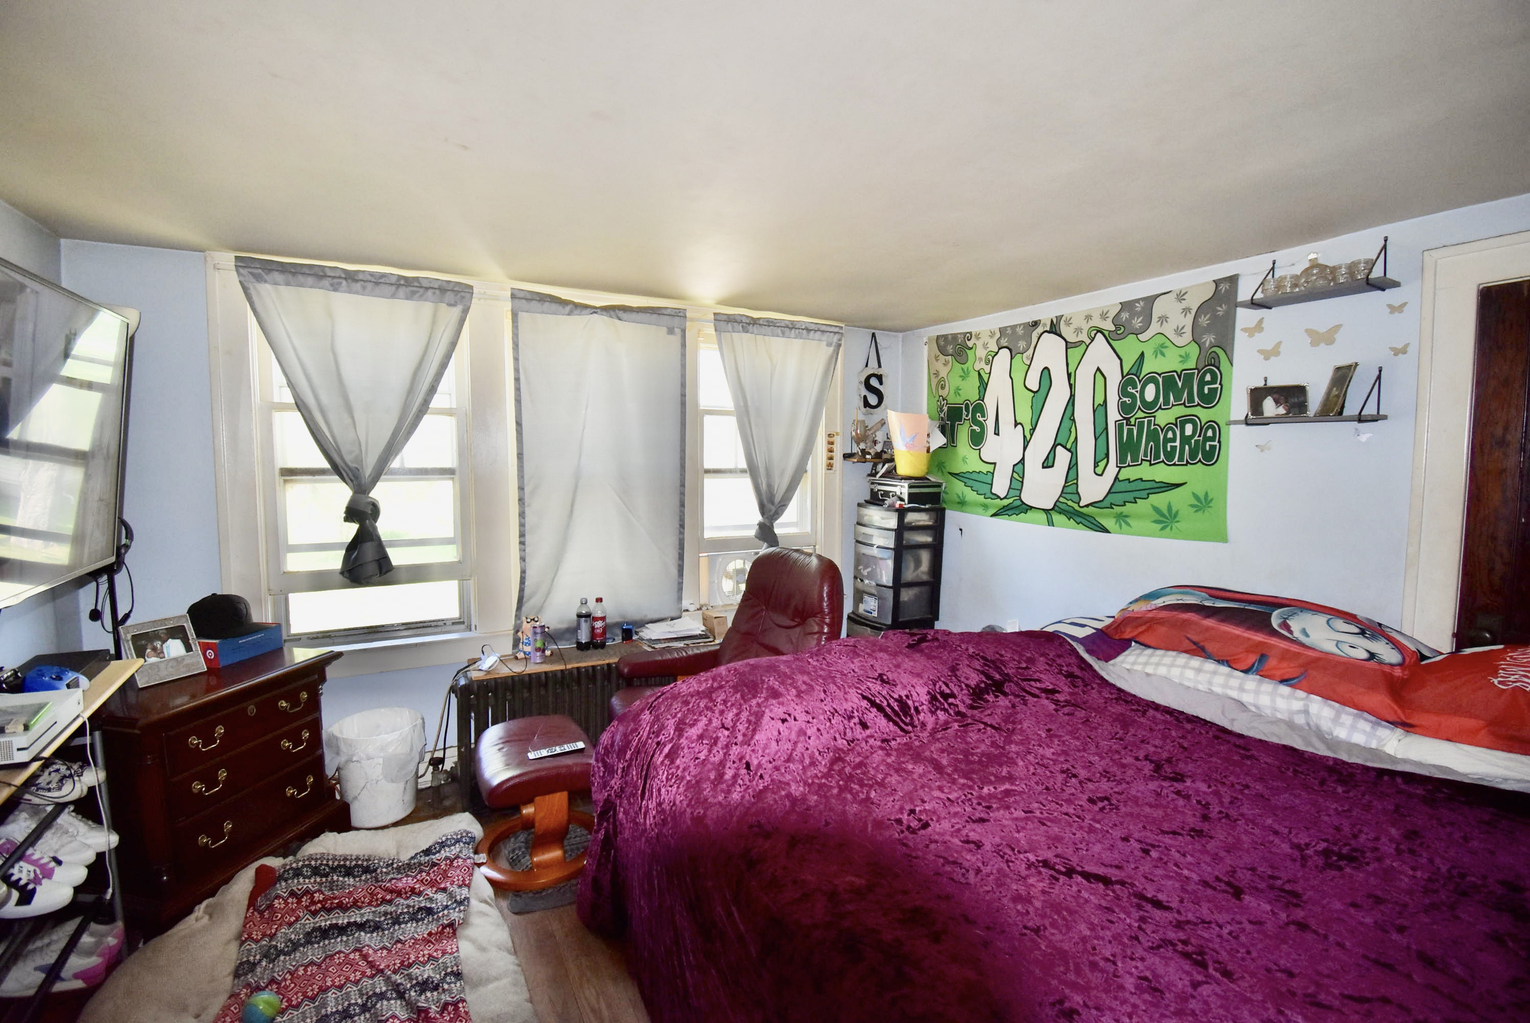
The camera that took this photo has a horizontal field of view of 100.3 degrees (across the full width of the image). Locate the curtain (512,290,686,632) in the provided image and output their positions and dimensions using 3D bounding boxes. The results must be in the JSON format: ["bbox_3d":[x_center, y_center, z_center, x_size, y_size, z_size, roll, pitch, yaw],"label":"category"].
[{"bbox_3d":[-0.724,-0.191,2.869,0.785,1.495,0.070,-2,4,-27],"label":"curtain"}]

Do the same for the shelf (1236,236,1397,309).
[{"bbox_3d":[1.657,-0.724,1.927,0.150,0.158,0.370,-2,5,-29],"label":"shelf"}]

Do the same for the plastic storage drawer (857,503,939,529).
[{"bbox_3d":[0.714,0.030,3.440,0.310,0.105,0.335,-2,4,-27],"label":"plastic storage drawer"}]

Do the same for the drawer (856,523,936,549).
[{"bbox_3d":[0.701,0.125,3.437,0.330,0.100,0.320,-2,5,-29],"label":"drawer"}]

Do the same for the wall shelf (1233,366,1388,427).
[{"bbox_3d":[1.657,-0.348,1.951,0.150,0.158,0.370,-2,5,-29],"label":"wall shelf"}]

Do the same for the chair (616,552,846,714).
[{"bbox_3d":[-0.093,0.652,2.346,0.820,1.010,0.780,-2,5,-29],"label":"chair"}]

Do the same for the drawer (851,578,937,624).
[{"bbox_3d":[0.697,0.470,3.466,0.330,0.205,0.320,-2,5,-29],"label":"drawer"}]

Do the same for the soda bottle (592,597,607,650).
[{"bbox_3d":[-0.738,0.490,2.831,0.069,0.230,0.069,-2,5,-29],"label":"soda bottle"}]

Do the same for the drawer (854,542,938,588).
[{"bbox_3d":[0.714,0.270,3.454,0.310,0.204,0.335,-2,4,-27],"label":"drawer"}]

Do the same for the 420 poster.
[{"bbox_3d":[1.252,-0.409,2.852,0.025,0.918,1.510,-2,5,-29],"label":"420 poster"}]

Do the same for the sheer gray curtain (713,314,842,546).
[{"bbox_3d":[0.085,-0.391,3.270,0.739,1.171,0.090,-2,4,-27],"label":"sheer gray curtain"}]

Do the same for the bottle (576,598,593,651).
[{"bbox_3d":[-0.782,0.490,2.770,0.068,0.228,0.068,-2,4,-27],"label":"bottle"}]

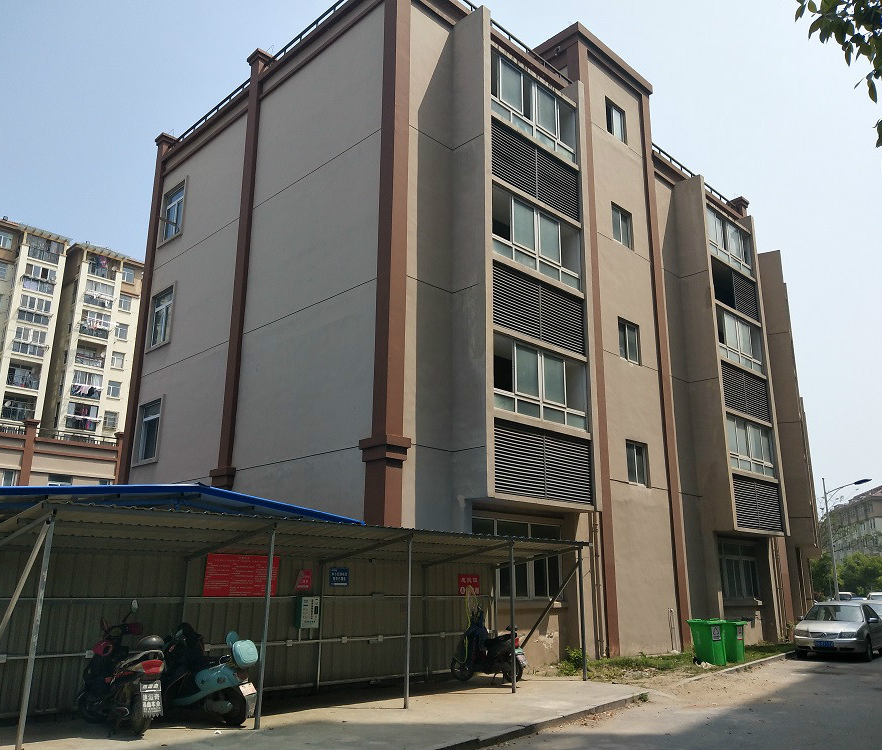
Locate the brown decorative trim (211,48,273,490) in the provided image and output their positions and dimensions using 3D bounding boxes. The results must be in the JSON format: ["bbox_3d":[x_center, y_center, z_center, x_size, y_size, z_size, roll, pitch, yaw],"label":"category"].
[{"bbox_3d":[-5.188,-2.230,19.690,0.420,14.500,0.650,15,-22,-43],"label":"brown decorative trim"}]

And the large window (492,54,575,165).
[{"bbox_3d":[2.315,-6.569,18.588,3.420,1.780,0.150,15,-22,-43],"label":"large window"}]

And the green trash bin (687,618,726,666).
[{"bbox_3d":[6.200,6.160,17.300,0.550,1.000,0.690,12,-19,-34],"label":"green trash bin"}]

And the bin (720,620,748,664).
[{"bbox_3d":[7.050,6.440,18.200,0.540,0.990,0.680,15,-21,-42],"label":"bin"}]

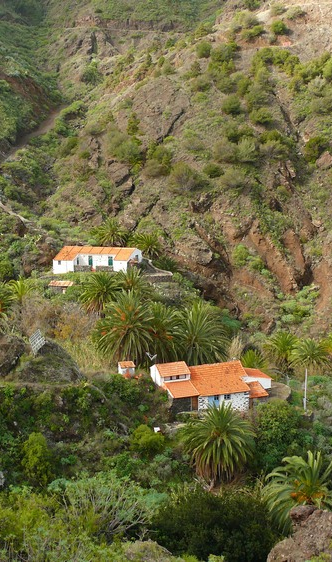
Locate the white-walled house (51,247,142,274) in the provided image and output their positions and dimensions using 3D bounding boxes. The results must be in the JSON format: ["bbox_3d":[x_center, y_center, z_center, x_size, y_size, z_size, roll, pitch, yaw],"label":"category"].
[{"bbox_3d":[-13.130,-4.030,145.350,15.200,4.200,7.300,4,14,15],"label":"white-walled house"}]

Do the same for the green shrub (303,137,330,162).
[{"bbox_3d":[35.730,-31.220,180.000,5.990,5.990,5.690,0,12,0],"label":"green shrub"}]

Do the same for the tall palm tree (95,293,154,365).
[{"bbox_3d":[-5.663,6.642,106.000,8.400,9.800,8.300,0,13,0],"label":"tall palm tree"}]

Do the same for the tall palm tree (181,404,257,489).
[{"bbox_3d":[5.760,18.520,84.810,8.500,9.860,8.500,1,14,4],"label":"tall palm tree"}]

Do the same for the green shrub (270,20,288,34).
[{"bbox_3d":[30.421,-68.550,205.000,4.900,3.800,4.600,2,12,8],"label":"green shrub"}]

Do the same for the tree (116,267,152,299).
[{"bbox_3d":[-5.510,0.810,137.000,6.310,6.600,6.310,0,12,0],"label":"tree"}]

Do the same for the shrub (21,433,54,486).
[{"bbox_3d":[-13.221,18.366,78.000,3.300,5.300,3.200,0,13,0],"label":"shrub"}]

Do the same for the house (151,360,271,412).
[{"bbox_3d":[6.529,13.653,100.000,15.000,5.200,7.600,-4,12,-18],"label":"house"}]

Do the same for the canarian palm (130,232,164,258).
[{"bbox_3d":[-3.987,-7.361,155.000,7.000,6.000,7.000,0,12,-1],"label":"canarian palm"}]

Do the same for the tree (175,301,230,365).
[{"bbox_3d":[5.248,7.548,109.000,7.700,9.000,7.600,0,13,0],"label":"tree"}]

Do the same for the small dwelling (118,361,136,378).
[{"bbox_3d":[-5.196,11.924,101.000,1.900,2.200,2.000,-4,14,-15],"label":"small dwelling"}]

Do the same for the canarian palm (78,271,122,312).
[{"bbox_3d":[-10.627,1.866,123.000,7.400,6.900,7.300,0,13,0],"label":"canarian palm"}]

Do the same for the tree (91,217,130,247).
[{"bbox_3d":[-11.080,-9.280,151.310,7.580,7.160,7.580,-1,14,-4],"label":"tree"}]

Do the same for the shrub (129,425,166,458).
[{"bbox_3d":[-2.390,20.620,98.000,4.510,4.010,4.290,0,12,0],"label":"shrub"}]

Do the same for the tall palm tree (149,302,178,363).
[{"bbox_3d":[-0.517,7.756,112.000,7.000,9.400,7.000,0,12,0],"label":"tall palm tree"}]

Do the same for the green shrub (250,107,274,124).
[{"bbox_3d":[23.683,-41.042,188.000,5.800,4.500,5.600,0,13,0],"label":"green shrub"}]

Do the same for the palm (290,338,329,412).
[{"bbox_3d":[17.410,11.410,92.000,4.800,9.000,4.800,3,13,11],"label":"palm"}]

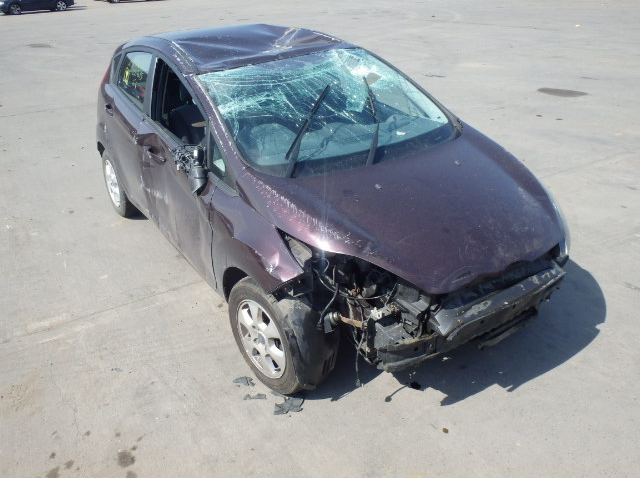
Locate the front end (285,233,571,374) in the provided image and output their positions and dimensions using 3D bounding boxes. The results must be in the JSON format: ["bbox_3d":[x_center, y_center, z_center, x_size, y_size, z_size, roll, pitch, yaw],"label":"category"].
[{"bbox_3d":[0.591,0.173,2.500,1.440,0.550,0.620,-18,32,-31],"label":"front end"}]

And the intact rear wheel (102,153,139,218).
[{"bbox_3d":[-1.634,-0.476,4.304,0.190,0.585,0.585,-18,32,-31],"label":"intact rear wheel"}]

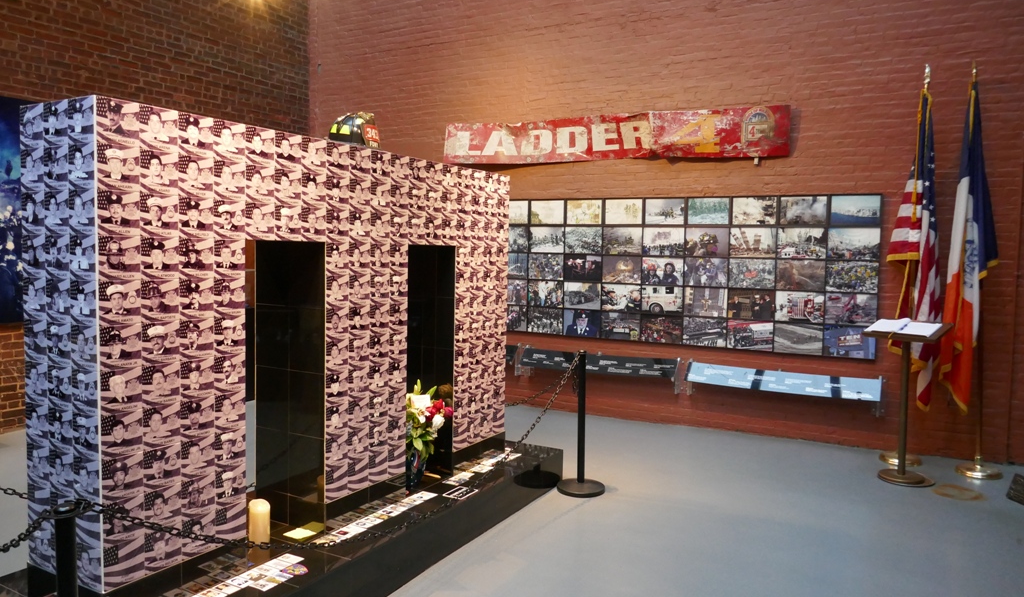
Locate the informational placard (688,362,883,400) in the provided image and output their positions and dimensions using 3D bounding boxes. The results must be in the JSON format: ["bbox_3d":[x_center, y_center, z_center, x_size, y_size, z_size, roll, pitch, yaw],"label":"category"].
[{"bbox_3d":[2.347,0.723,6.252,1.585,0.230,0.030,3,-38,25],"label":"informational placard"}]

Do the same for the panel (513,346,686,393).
[{"bbox_3d":[0.815,0.696,6.966,1.650,0.330,0.210,3,4,25],"label":"panel"}]

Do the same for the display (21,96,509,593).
[{"bbox_3d":[-0.915,0.098,3.696,0.474,1.689,2.738,3,4,29],"label":"display"}]

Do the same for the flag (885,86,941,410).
[{"bbox_3d":[3.145,-0.378,5.578,0.390,2.500,0.300,3,4,25],"label":"flag"}]

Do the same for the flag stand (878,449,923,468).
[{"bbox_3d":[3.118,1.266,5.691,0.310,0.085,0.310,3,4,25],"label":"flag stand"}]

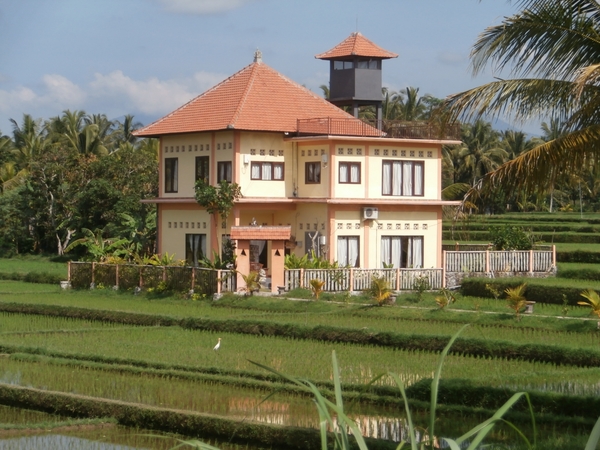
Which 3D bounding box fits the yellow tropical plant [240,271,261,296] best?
[{"bbox_3d":[-2.246,2.654,86.500,0.920,1.180,0.920,0,0,-36],"label":"yellow tropical plant"}]

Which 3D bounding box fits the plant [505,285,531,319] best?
[{"bbox_3d":[7.792,2.776,68.300,0.950,1.290,0.950,1,0,0],"label":"plant"}]

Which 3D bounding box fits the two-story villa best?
[{"bbox_3d":[-0.162,-3.565,96.910,12.400,13.200,11.700,0,0,-36],"label":"two-story villa"}]

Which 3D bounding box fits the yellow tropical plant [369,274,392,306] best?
[{"bbox_3d":[3.293,2.680,78.000,0.980,1.309,0.980,1,0,0],"label":"yellow tropical plant"}]

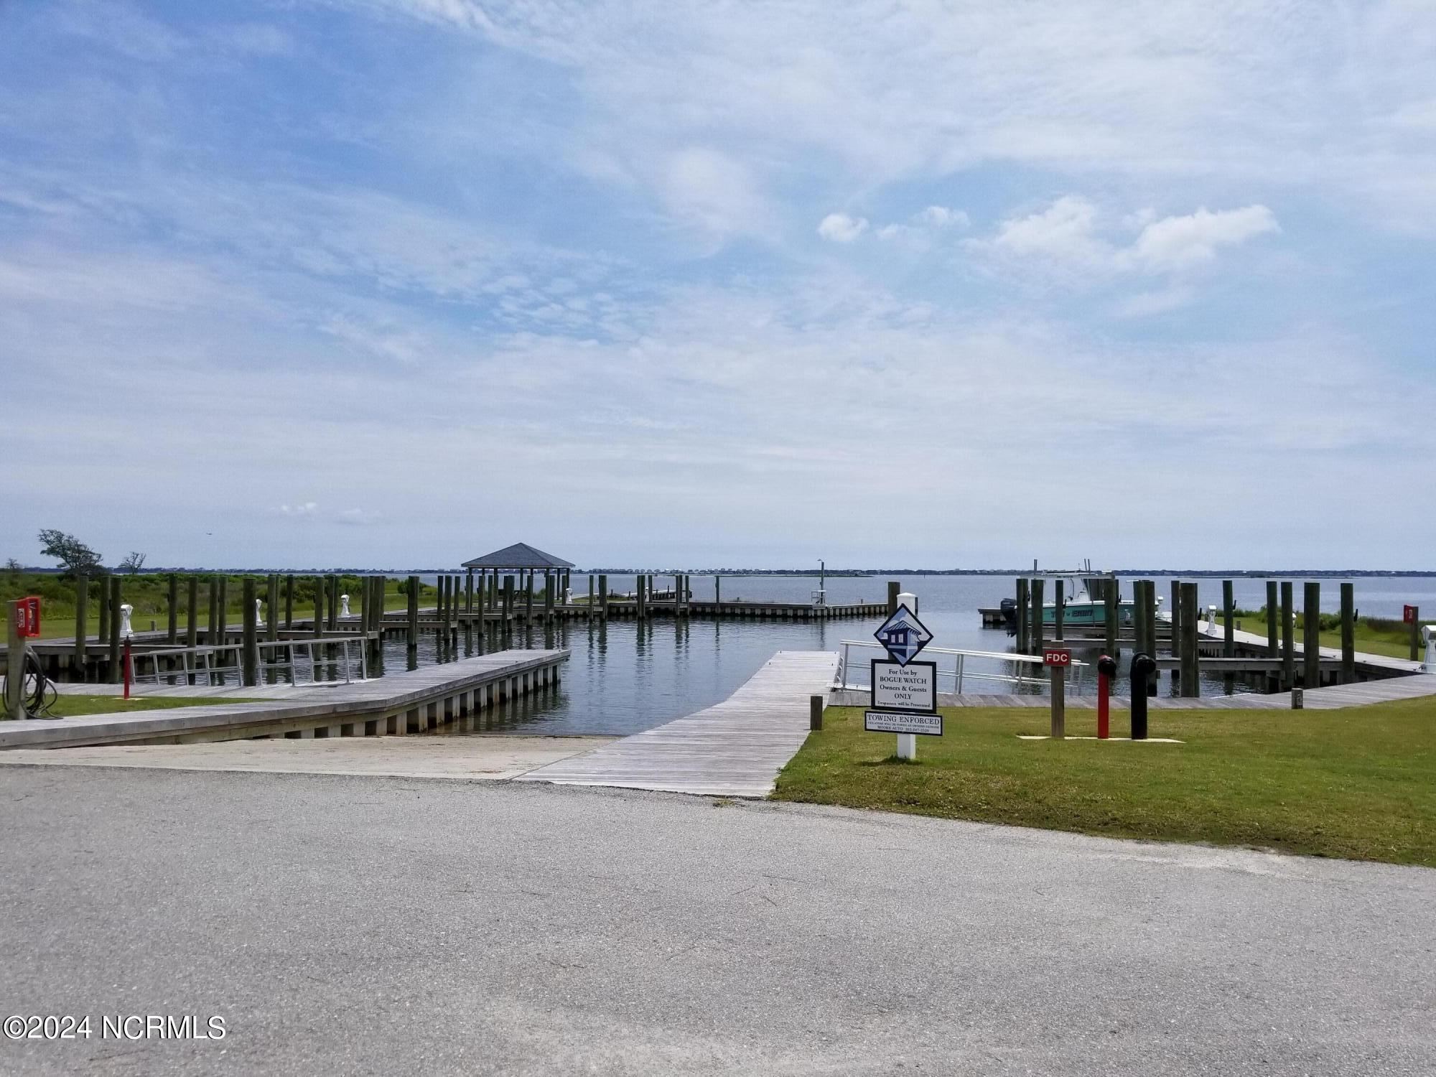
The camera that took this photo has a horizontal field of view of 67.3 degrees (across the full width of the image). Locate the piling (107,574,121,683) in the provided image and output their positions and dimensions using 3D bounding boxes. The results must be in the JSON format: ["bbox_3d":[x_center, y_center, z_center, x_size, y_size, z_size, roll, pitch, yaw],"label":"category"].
[{"bbox_3d":[-18.816,2.787,33.649,0.285,3.100,0.285,1,-2,-29],"label":"piling"}]

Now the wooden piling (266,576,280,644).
[{"bbox_3d":[-12.076,2.098,29.164,0.250,2.235,0.250,0,-2,0],"label":"wooden piling"}]

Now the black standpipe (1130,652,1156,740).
[{"bbox_3d":[4.578,1.698,11.620,0.200,0.930,0.330,0,-2,3],"label":"black standpipe"}]

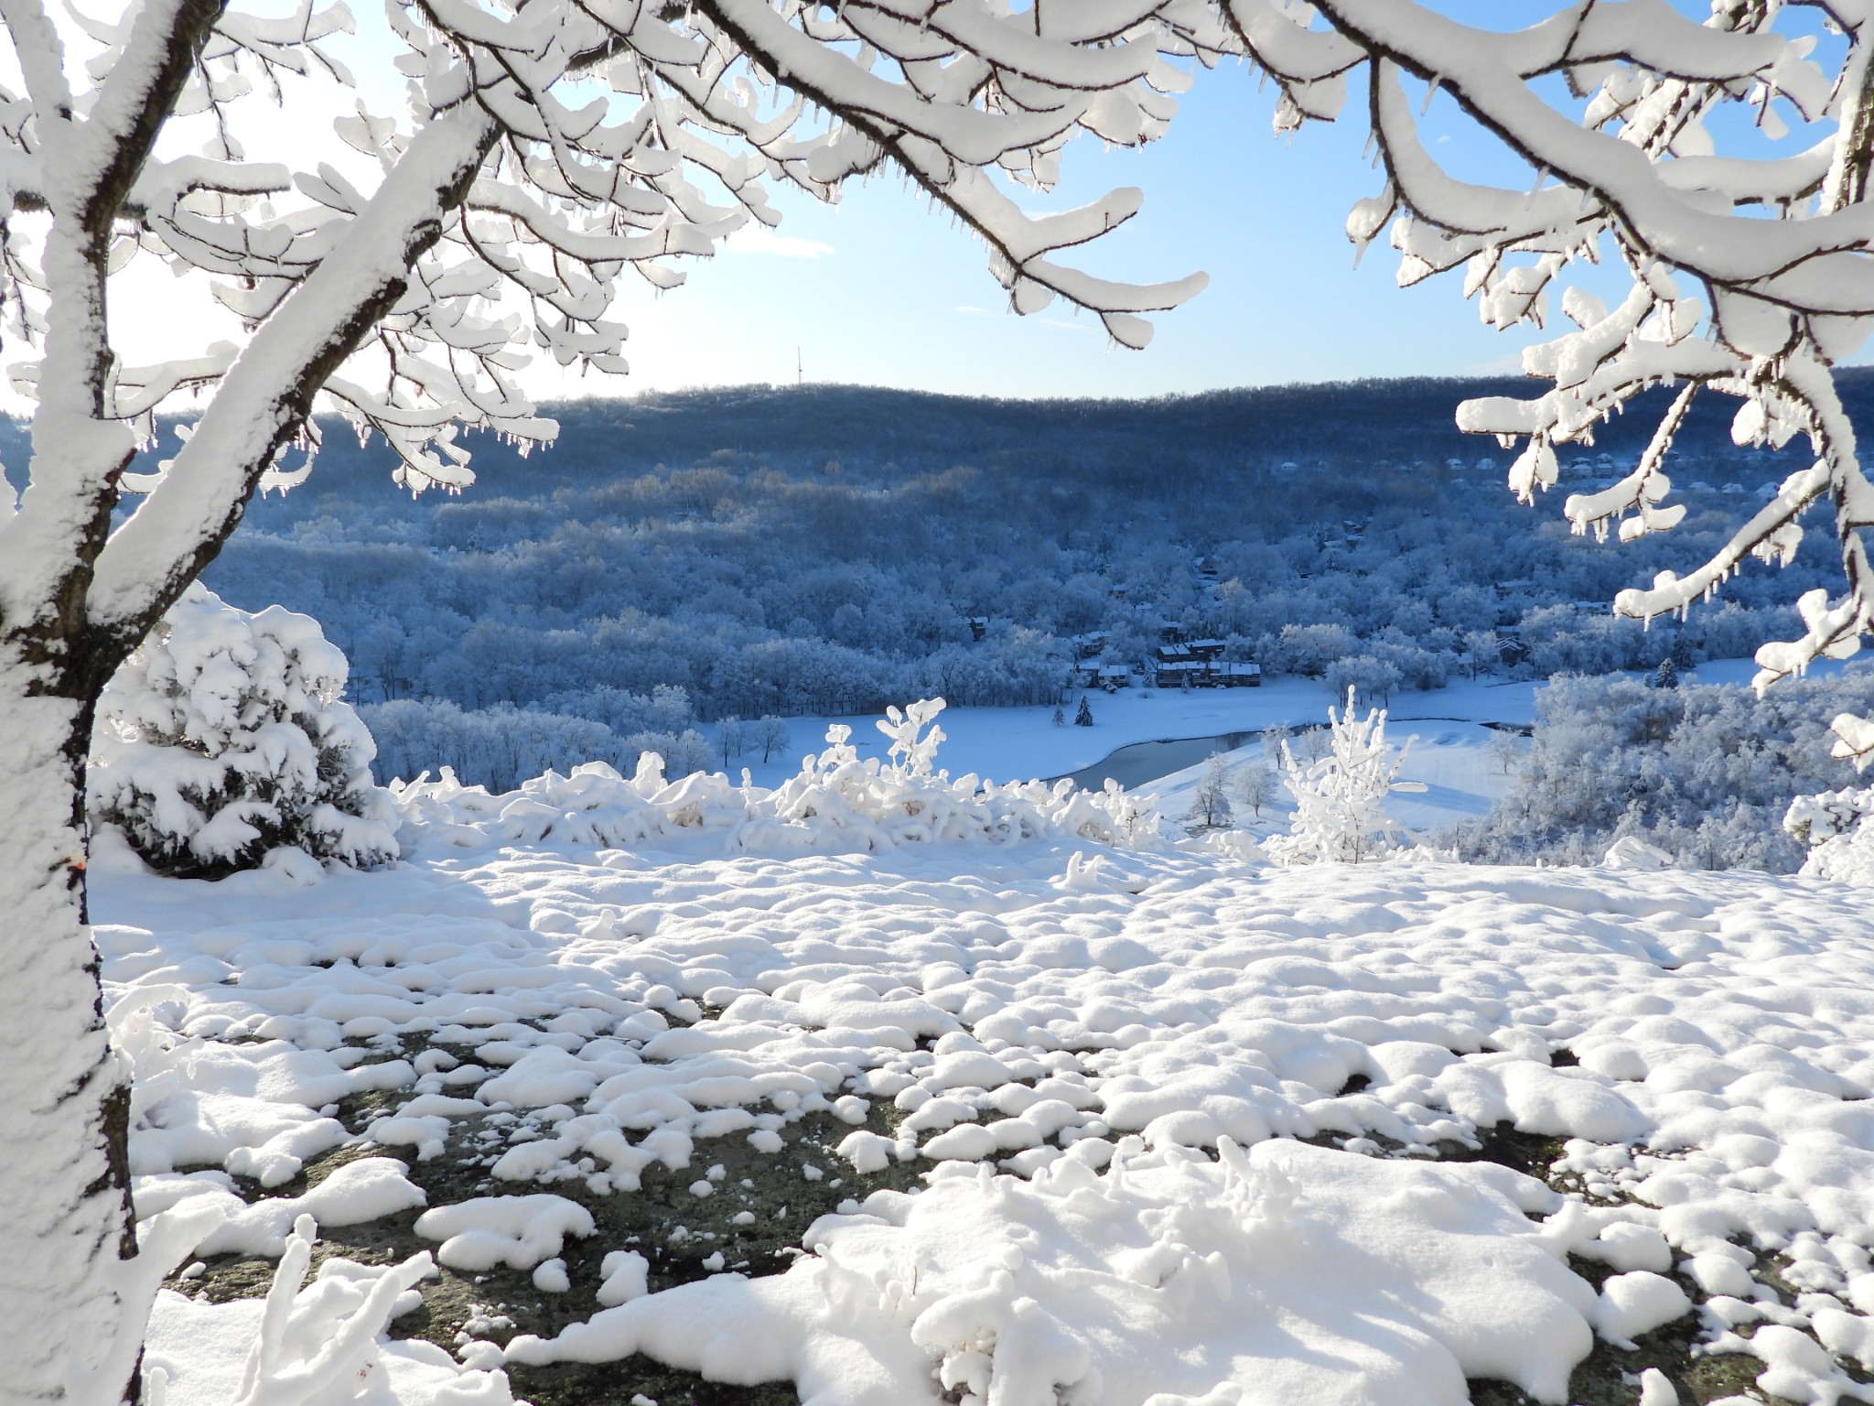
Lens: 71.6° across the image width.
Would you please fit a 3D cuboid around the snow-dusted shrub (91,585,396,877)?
[{"bbox_3d":[-2.848,0.092,5.280,1.190,1.140,1.130,-6,13,-28],"label":"snow-dusted shrub"}]

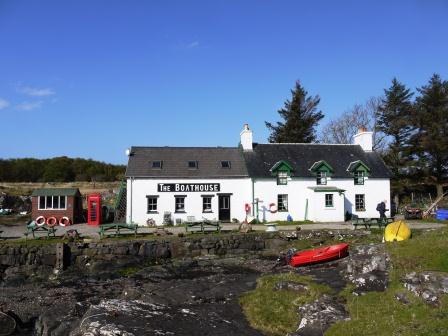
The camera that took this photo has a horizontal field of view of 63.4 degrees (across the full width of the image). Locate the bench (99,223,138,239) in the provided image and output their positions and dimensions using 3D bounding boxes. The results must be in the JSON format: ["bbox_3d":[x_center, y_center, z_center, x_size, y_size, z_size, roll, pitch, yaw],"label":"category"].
[{"bbox_3d":[-6.484,3.863,22.400,2.000,0.760,1.500,0,-2,-6],"label":"bench"}]

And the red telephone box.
[{"bbox_3d":[-9.911,3.176,27.800,0.920,2.460,0.920,0,-2,-10],"label":"red telephone box"}]

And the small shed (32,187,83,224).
[{"bbox_3d":[-13.200,3.030,28.900,3.250,2.800,2.400,0,-2,-8],"label":"small shed"}]

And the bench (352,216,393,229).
[{"bbox_3d":[10.150,3.800,24.600,2.350,0.760,1.500,0,-2,-5],"label":"bench"}]

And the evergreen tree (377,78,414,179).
[{"bbox_3d":[17.086,-2.285,36.000,4.400,13.400,4.400,0,-2,0],"label":"evergreen tree"}]

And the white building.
[{"bbox_3d":[2.980,0.300,31.800,21.800,8.500,7.400,0,-2,-7],"label":"white building"}]

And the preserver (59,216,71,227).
[{"bbox_3d":[-11.744,3.964,26.700,0.720,0.720,0.120,0,-14,-3],"label":"preserver"}]

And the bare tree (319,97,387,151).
[{"bbox_3d":[15.900,-1.900,45.000,9.000,13.500,8.500,0,-2,0],"label":"bare tree"}]

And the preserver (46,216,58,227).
[{"bbox_3d":[-12.680,3.986,26.700,0.720,0.720,0.120,0,-14,-3],"label":"preserver"}]

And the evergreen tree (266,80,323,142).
[{"bbox_3d":[9.100,-3.300,46.000,8.300,15.500,8.300,0,-2,0],"label":"evergreen tree"}]

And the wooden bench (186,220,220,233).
[{"bbox_3d":[-1.390,3.840,23.900,2.300,0.750,1.500,0,-2,-5],"label":"wooden bench"}]

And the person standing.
[{"bbox_3d":[10.699,3.016,24.400,0.700,1.720,0.550,0,-2,-3],"label":"person standing"}]

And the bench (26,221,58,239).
[{"bbox_3d":[-11.230,3.834,22.300,1.600,0.760,1.400,0,-2,-11],"label":"bench"}]

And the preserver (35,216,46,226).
[{"bbox_3d":[-13.900,4.040,27.500,0.730,0.730,0.130,0,-2,-8],"label":"preserver"}]

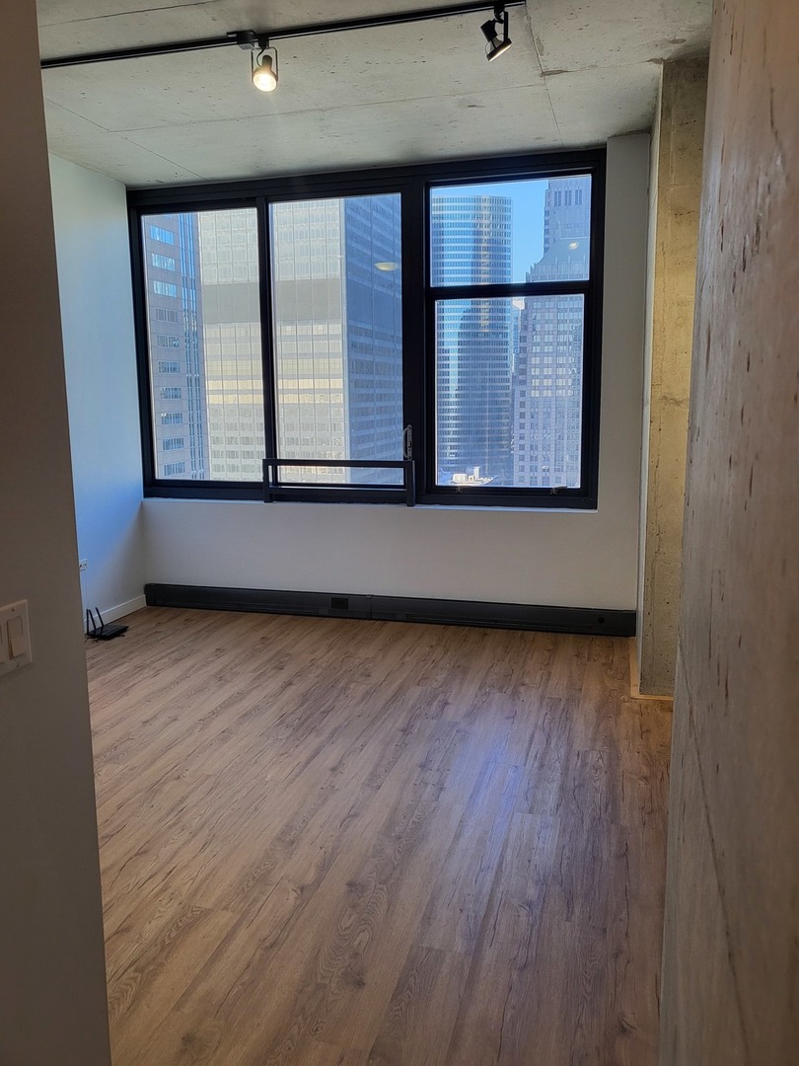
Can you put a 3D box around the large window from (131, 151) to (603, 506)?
[{"bbox_3d":[-0.318,-1.297,5.421,3.277,2.191,0.128,2,9,15],"label":"large window"}]

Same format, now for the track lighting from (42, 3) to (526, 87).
[{"bbox_3d":[-0.659,-2.005,3.415,2.357,0.237,0.142,2,9,15],"label":"track lighting"}]

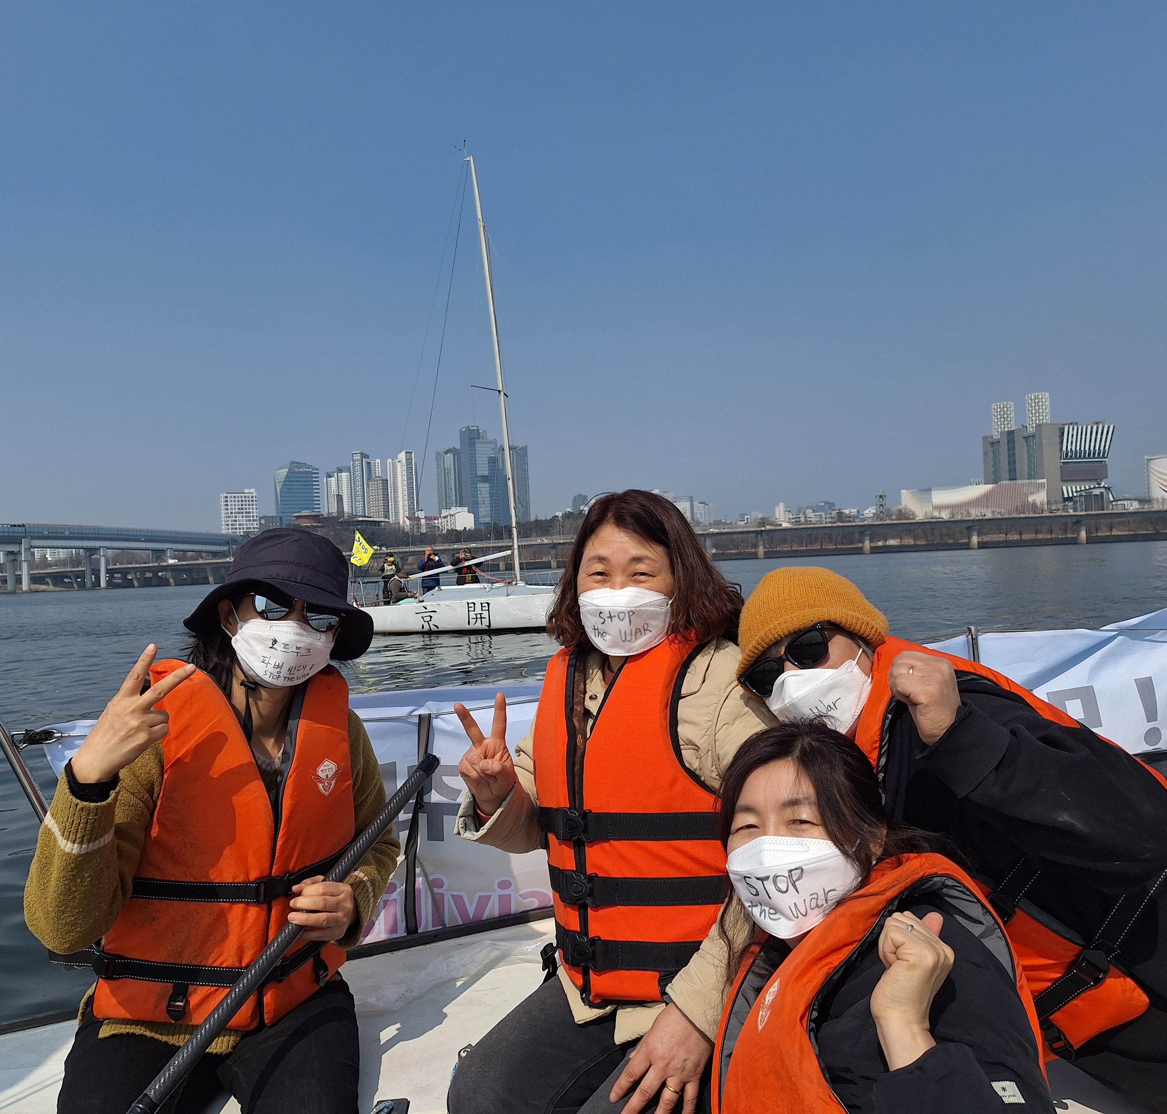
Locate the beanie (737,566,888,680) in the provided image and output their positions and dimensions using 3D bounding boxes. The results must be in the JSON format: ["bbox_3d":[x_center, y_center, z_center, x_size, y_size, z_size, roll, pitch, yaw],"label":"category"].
[{"bbox_3d":[0.306,0.082,1.330,0.200,0.155,0.225,-20,7,33],"label":"beanie"}]

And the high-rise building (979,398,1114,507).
[{"bbox_3d":[268.682,-52.122,572.000,54.000,71.000,42.000,-2,0,-23],"label":"high-rise building"}]

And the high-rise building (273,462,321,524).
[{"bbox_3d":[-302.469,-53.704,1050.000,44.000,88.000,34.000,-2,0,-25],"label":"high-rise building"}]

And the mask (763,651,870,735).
[{"bbox_3d":[0.320,0.192,1.330,0.140,0.115,0.080,-33,-6,25],"label":"mask"}]

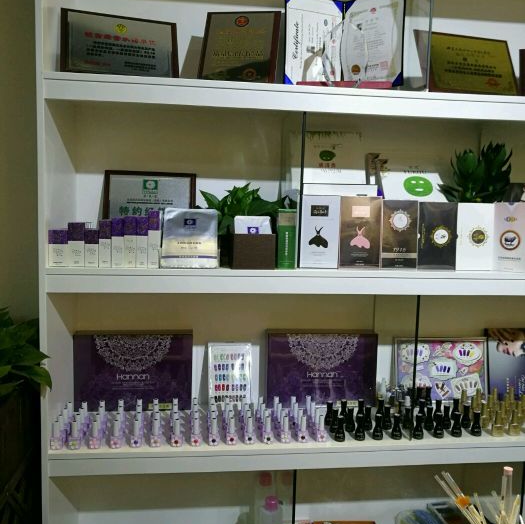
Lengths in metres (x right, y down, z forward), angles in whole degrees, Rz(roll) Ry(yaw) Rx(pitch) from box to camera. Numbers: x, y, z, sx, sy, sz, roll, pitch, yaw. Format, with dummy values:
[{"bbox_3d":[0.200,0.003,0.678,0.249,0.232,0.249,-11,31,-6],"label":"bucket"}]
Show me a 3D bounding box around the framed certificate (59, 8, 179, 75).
[{"bbox_3d":[-0.406,-0.605,1.570,0.326,0.237,0.018,0,-17,-18],"label":"framed certificate"}]

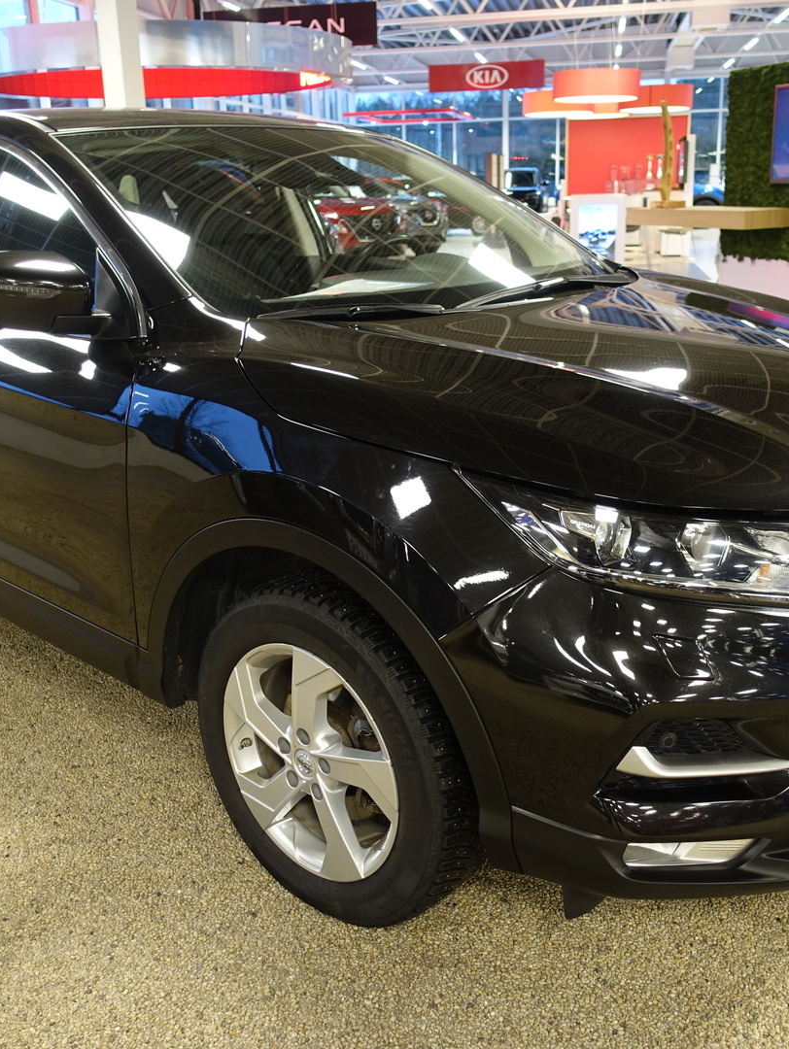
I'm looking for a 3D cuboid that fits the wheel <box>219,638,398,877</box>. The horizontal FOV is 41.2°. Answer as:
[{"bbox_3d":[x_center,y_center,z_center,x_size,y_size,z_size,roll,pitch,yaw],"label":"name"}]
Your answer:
[{"bbox_3d":[-0.111,0.427,2.023,0.469,0.469,0.170,14,23,39],"label":"wheel"}]

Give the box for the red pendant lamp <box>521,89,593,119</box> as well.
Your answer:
[{"bbox_3d":[2.707,-6.943,17.300,1.176,0.323,1.176,-1,18,0],"label":"red pendant lamp"}]

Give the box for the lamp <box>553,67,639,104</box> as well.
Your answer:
[{"bbox_3d":[2.988,-6.482,15.500,1.290,0.374,1.290,-1,18,0],"label":"lamp"}]

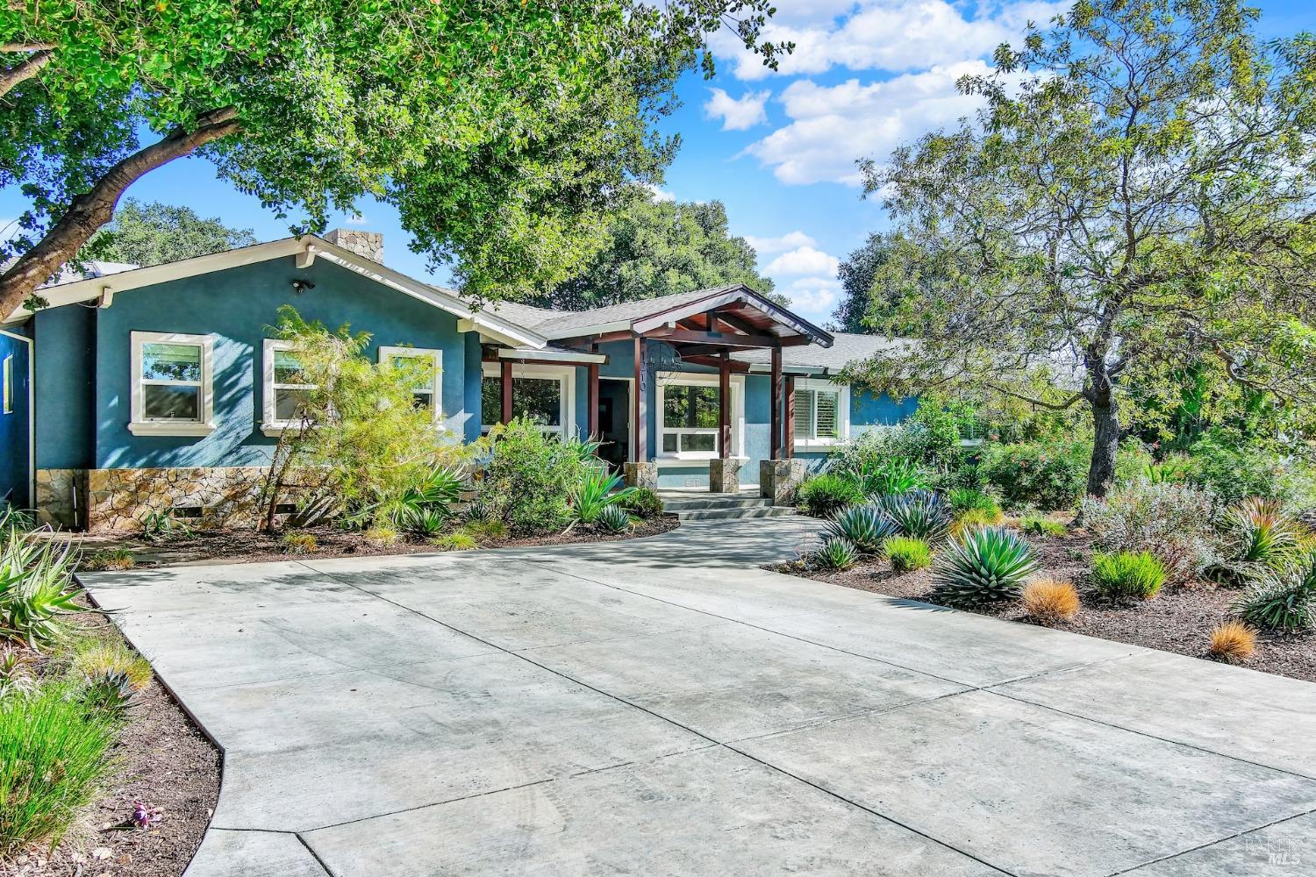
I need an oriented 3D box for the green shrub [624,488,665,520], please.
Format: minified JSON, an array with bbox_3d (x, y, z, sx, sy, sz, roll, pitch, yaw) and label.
[{"bbox_3d":[-0.240,1.010,16.500,0.670,0.500,0.650,0,0,0],"label":"green shrub"}]

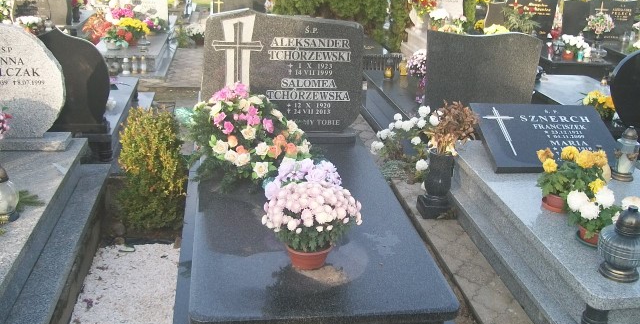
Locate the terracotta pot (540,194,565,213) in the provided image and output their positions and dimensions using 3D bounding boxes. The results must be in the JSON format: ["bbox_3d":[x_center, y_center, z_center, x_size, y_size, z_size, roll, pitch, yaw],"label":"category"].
[{"bbox_3d":[1.088,0.167,3.068,0.120,0.090,0.120,3,20,-1],"label":"terracotta pot"}]

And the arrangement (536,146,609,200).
[{"bbox_3d":[1.175,0.023,3.075,0.310,0.200,0.265,0,20,-9],"label":"arrangement"}]

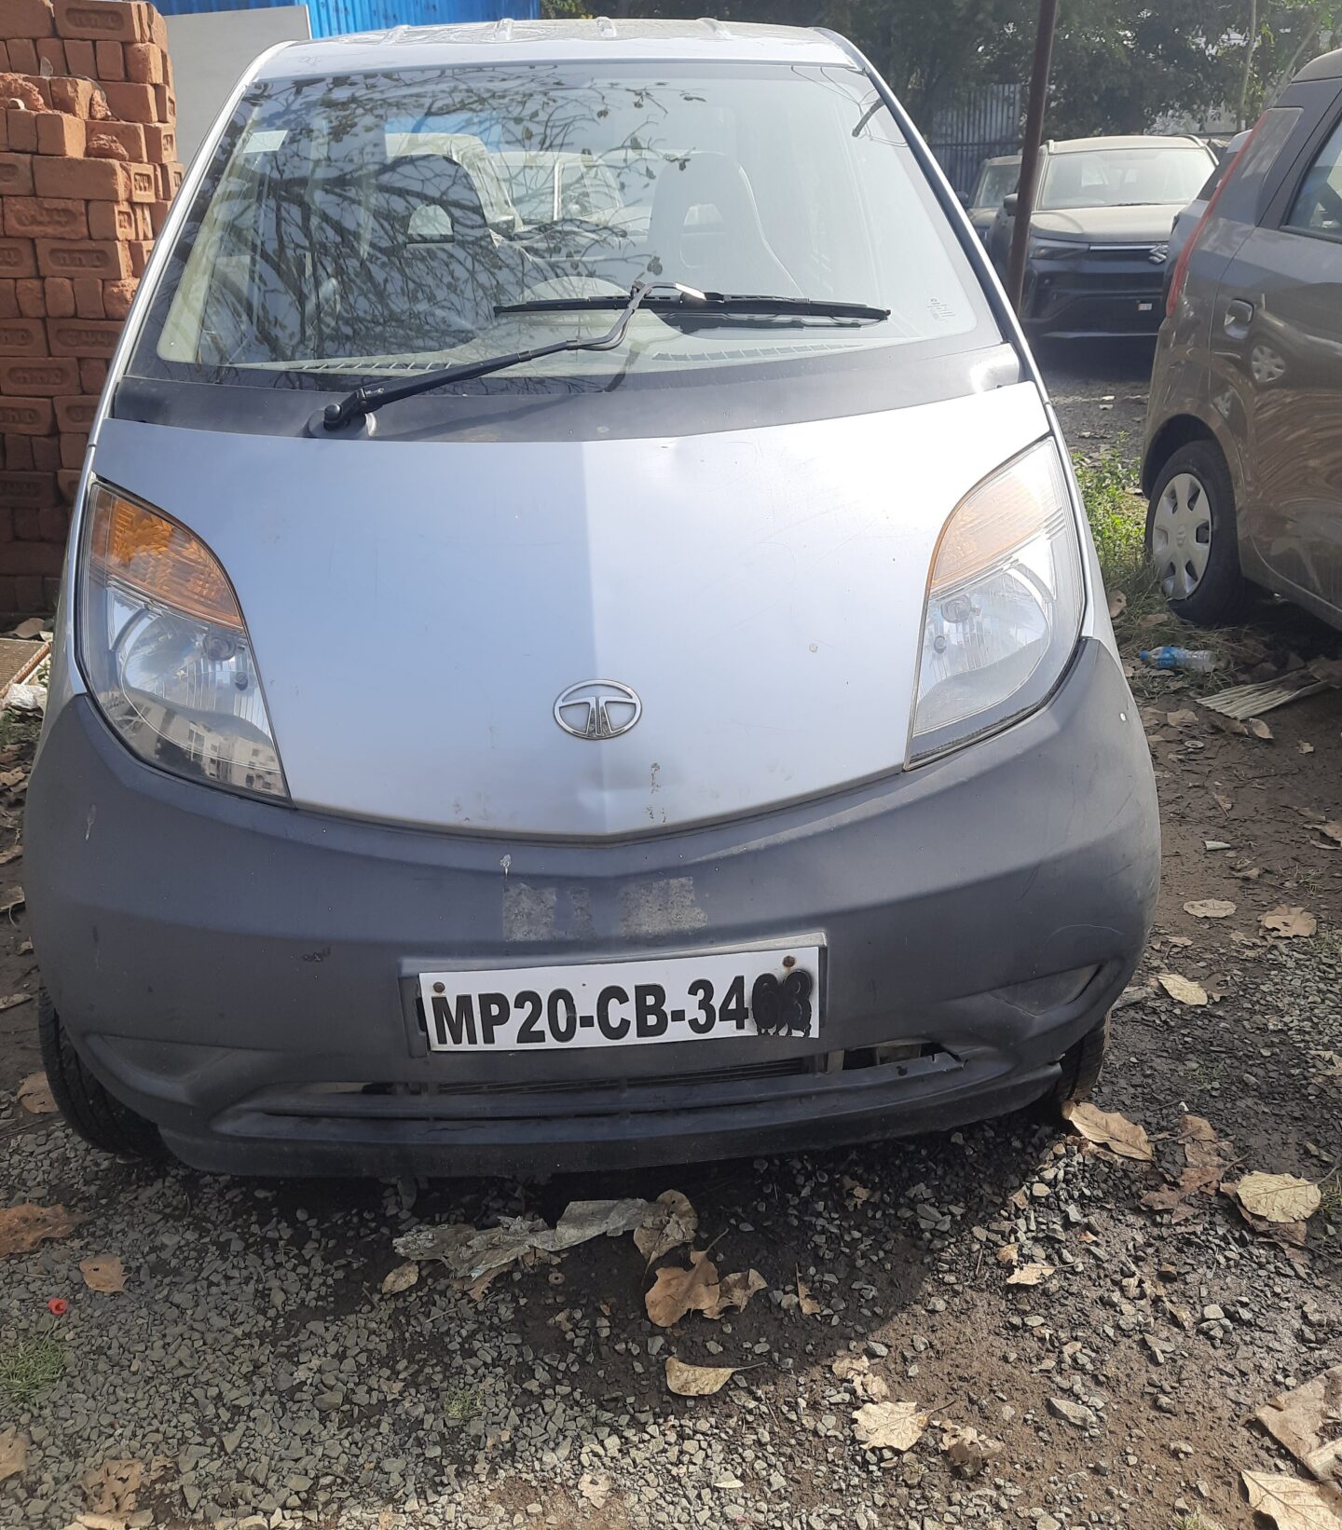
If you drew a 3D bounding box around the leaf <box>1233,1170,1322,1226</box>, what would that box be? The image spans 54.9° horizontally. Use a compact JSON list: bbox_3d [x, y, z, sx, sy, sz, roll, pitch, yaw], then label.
[{"bbox_3d":[0.849,0.600,1.803,0.129,0.025,0.096,-6,26,-11],"label":"leaf"}]

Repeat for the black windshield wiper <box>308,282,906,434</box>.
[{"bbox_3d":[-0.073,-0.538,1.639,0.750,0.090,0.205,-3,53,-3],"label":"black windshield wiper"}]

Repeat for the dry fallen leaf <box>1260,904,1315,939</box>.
[{"bbox_3d":[1.177,0.297,2.453,0.102,0.020,0.112,6,26,13],"label":"dry fallen leaf"}]

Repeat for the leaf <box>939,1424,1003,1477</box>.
[{"bbox_3d":[0.330,0.766,1.450,0.065,0.030,0.056,19,31,36],"label":"leaf"}]

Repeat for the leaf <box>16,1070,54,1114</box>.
[{"bbox_3d":[-0.987,0.518,2.018,0.060,0.020,0.116,-20,31,-35],"label":"leaf"}]

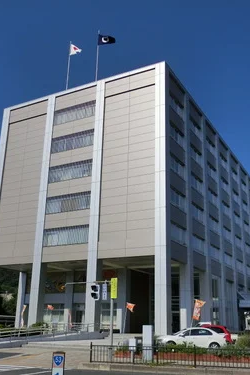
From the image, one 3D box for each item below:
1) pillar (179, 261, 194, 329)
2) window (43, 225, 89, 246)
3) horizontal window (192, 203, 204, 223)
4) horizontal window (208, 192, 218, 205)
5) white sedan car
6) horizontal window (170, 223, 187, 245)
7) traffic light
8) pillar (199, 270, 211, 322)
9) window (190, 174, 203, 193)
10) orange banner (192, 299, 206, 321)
[{"bbox_3d":[6.522,11.754,44.350,1.200,7.120,1.120,-9,-21,27],"label":"pillar"},{"bbox_3d":[-6.286,5.233,44.813,5.876,1.982,0.250,-9,-21,27],"label":"window"},{"bbox_3d":[8.474,3.155,48.776,0.180,1.935,4.672,-9,-21,27],"label":"horizontal window"},{"bbox_3d":[11.752,1.757,56.764,0.160,1.920,4.600,-9,-21,27],"label":"horizontal window"},{"bbox_3d":[4.380,9.830,26.950,4.620,1.460,1.770,-3,-19,11],"label":"white sedan car"},{"bbox_3d":[5.427,5.095,43.760,0.160,1.920,4.600,-9,-21,27],"label":"horizontal window"},{"bbox_3d":[-1.381,4.746,18.900,0.380,0.680,0.300,-16,-25,42],"label":"traffic light"},{"bbox_3d":[9.274,13.415,49.106,1.200,7.120,1.160,-9,-21,27],"label":"pillar"},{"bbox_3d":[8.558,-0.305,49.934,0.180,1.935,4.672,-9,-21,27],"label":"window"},{"bbox_3d":[4.123,6.861,23.500,0.700,1.120,0.150,-2,-19,9],"label":"orange banner"}]

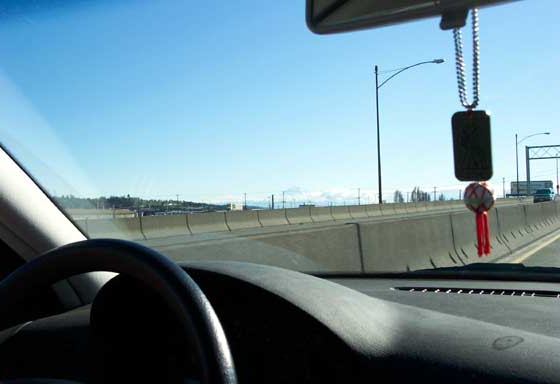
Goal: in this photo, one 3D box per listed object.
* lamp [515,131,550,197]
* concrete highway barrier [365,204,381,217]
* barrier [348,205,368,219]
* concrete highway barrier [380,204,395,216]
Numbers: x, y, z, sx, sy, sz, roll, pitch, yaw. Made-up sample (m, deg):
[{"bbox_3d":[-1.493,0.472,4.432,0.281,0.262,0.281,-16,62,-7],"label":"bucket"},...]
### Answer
[{"bbox_3d":[43.293,-4.266,103.759,5.700,11.070,0.350,-2,-1,31],"label":"lamp"},{"bbox_3d":[7.298,1.395,47.734,0.600,0.840,3.050,-2,-1,31],"label":"concrete highway barrier"},{"bbox_3d":[5.747,1.398,45.107,0.600,0.840,3.050,-2,-1,31],"label":"barrier"},{"bbox_3d":[8.848,1.391,50.360,0.600,0.840,3.050,-2,-1,31],"label":"concrete highway barrier"}]

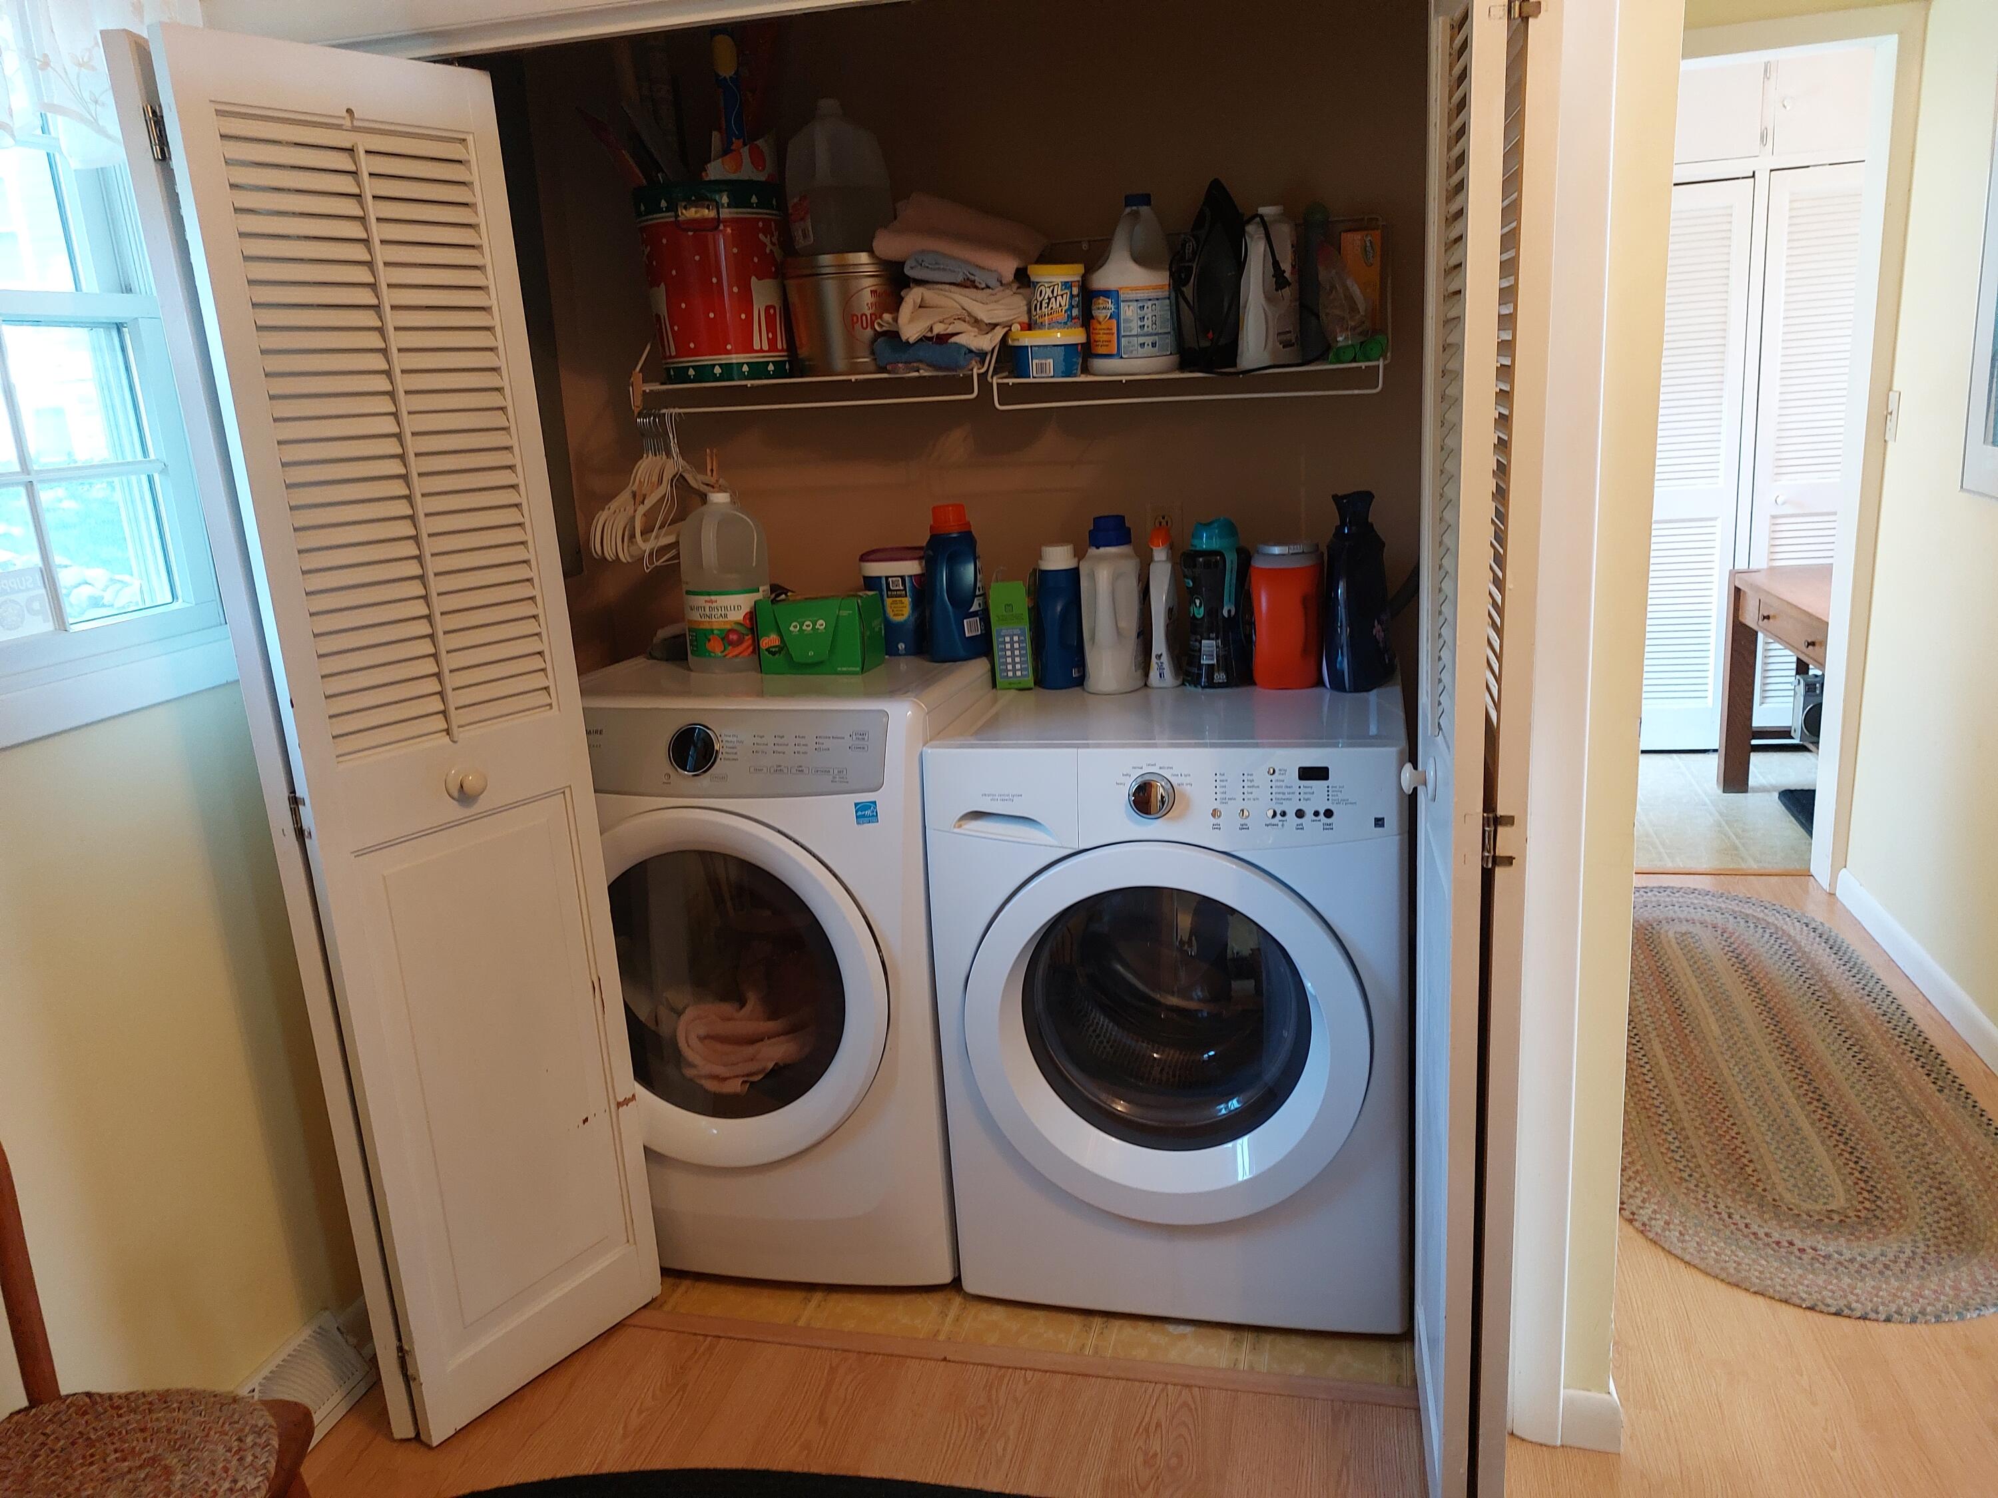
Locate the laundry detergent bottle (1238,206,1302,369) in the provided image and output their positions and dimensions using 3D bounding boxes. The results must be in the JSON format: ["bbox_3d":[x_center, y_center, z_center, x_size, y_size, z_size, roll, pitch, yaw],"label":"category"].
[{"bbox_3d":[0.438,-0.744,2.234,0.088,0.238,0.125,4,15,29],"label":"laundry detergent bottle"}]

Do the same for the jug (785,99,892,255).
[{"bbox_3d":[-0.276,-0.980,2.415,0.152,0.252,0.152,-12,16,-30],"label":"jug"}]

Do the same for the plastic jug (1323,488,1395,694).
[{"bbox_3d":[0.583,-0.262,2.243,0.110,0.314,0.150,3,15,26],"label":"plastic jug"}]

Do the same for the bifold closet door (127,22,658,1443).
[{"bbox_3d":[-0.750,0.047,1.907,0.037,1.845,0.406,7,18,37],"label":"bifold closet door"}]

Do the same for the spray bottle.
[{"bbox_3d":[0.281,-0.243,2.345,0.050,0.264,0.100,0,14,14],"label":"spray bottle"}]

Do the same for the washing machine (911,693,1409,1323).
[{"bbox_3d":[0.325,0.363,2.345,0.686,0.913,0.720,0,14,14],"label":"washing machine"}]

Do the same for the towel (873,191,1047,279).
[{"bbox_3d":[-0.050,-0.869,2.375,0.245,0.105,0.250,12,17,11],"label":"towel"}]

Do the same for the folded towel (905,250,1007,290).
[{"bbox_3d":[-0.075,-0.824,2.381,0.150,0.050,0.200,0,14,14],"label":"folded towel"}]

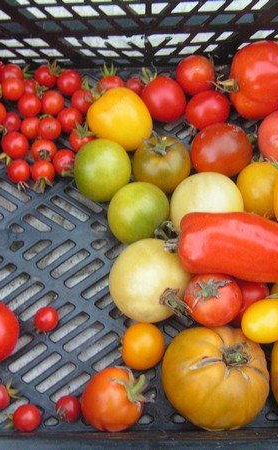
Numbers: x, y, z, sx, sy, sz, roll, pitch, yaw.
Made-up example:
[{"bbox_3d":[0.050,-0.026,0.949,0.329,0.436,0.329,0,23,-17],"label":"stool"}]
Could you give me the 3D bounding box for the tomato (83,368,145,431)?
[{"bbox_3d":[-0.022,0.152,0.575,0.055,0.050,0.057,0,72,-29],"label":"tomato"}]

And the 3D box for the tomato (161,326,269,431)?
[{"bbox_3d":[0.067,0.133,0.570,0.093,0.069,0.091,0,71,-16],"label":"tomato"}]

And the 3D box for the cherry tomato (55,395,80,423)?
[{"bbox_3d":[-0.064,0.169,0.606,0.024,0.024,0.024,0,75,-1],"label":"cherry tomato"}]

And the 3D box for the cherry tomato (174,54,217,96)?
[{"bbox_3d":[0.056,-0.148,0.652,0.040,0.038,0.040,0,76,0],"label":"cherry tomato"}]

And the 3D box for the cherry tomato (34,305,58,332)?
[{"bbox_3d":[-0.087,0.090,0.625,0.023,0.023,0.024,-1,75,-1],"label":"cherry tomato"}]

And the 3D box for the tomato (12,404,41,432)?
[{"bbox_3d":[-0.100,0.171,0.584,0.026,0.025,0.025,0,76,0],"label":"tomato"}]

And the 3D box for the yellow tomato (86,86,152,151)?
[{"bbox_3d":[-0.020,-0.107,0.661,0.064,0.057,0.063,-1,75,-1],"label":"yellow tomato"}]

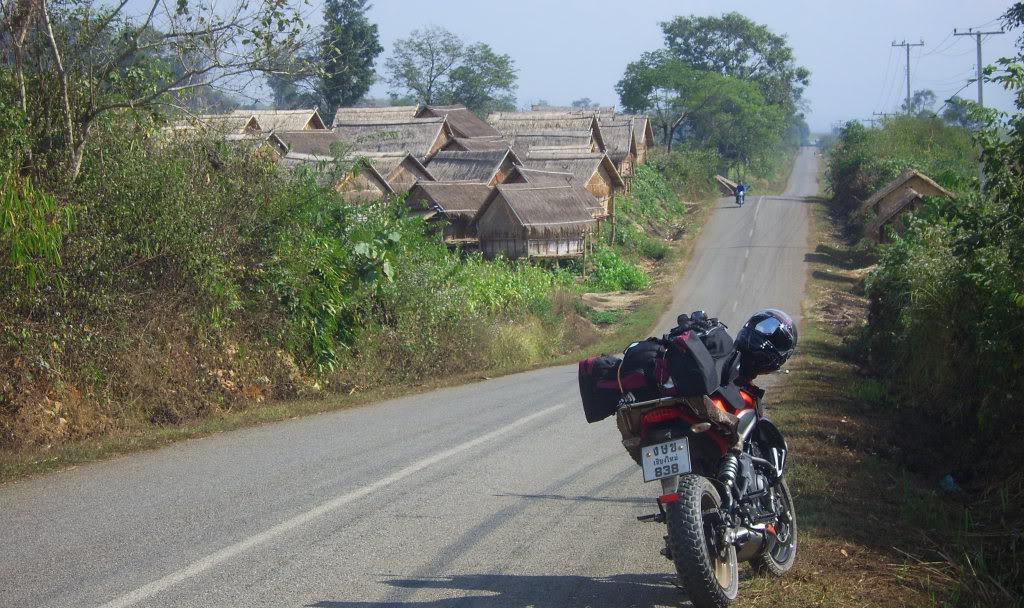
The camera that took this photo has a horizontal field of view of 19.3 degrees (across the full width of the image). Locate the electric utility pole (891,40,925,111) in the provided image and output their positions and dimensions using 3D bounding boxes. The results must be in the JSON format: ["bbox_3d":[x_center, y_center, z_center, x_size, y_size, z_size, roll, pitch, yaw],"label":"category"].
[{"bbox_3d":[29.541,-14.571,224.283,2.350,10.000,0.300,-1,3,6],"label":"electric utility pole"}]

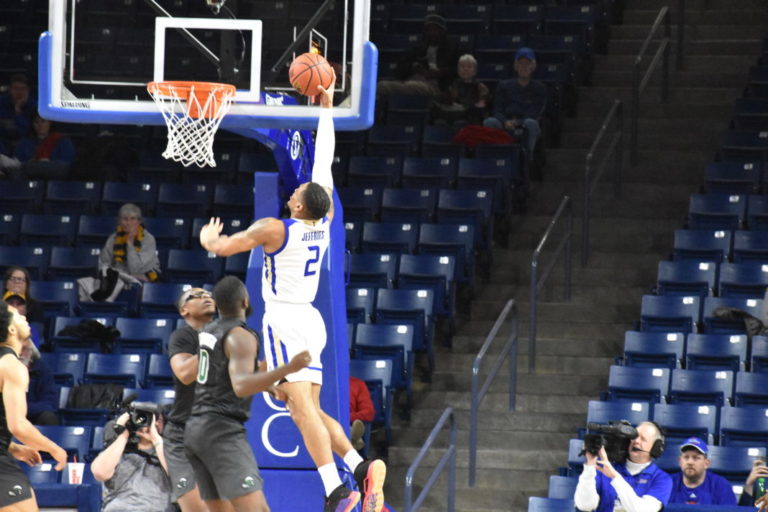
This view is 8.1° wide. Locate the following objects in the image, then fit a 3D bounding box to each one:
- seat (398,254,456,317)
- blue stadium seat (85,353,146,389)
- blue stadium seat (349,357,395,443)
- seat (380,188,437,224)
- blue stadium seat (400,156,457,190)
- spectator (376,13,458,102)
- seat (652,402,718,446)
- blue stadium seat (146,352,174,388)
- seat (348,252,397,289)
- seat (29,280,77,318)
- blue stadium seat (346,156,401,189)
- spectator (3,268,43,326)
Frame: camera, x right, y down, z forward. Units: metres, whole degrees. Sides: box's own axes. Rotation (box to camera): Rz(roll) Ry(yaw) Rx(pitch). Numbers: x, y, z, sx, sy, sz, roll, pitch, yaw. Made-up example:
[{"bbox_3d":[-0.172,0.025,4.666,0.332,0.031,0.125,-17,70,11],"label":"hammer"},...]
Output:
[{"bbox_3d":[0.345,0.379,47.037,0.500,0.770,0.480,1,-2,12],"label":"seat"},{"bbox_3d":[-2.205,1.175,43.836,0.500,0.780,0.500,1,-2,12],"label":"blue stadium seat"},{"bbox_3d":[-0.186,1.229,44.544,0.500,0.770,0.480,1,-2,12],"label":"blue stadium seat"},{"bbox_3d":[0.195,-0.200,47.760,0.500,0.780,0.500,1,-2,12],"label":"seat"},{"bbox_3d":[0.330,-0.472,48.347,0.510,0.820,0.500,1,-3,13],"label":"blue stadium seat"},{"bbox_3d":[0.302,-1.648,50.630,0.700,1.270,0.800,1,-3,13],"label":"spectator"},{"bbox_3d":[2.300,1.542,42.030,0.510,0.780,0.500,1,-2,12],"label":"seat"},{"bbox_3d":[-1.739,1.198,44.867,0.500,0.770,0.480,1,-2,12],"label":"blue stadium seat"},{"bbox_3d":[-0.167,0.369,46.067,0.500,0.780,0.500,1,-2,12],"label":"seat"},{"bbox_3d":[-2.855,0.601,45.735,0.500,0.780,0.500,1,-2,12],"label":"seat"},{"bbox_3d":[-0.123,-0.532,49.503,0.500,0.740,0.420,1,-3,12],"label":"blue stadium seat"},{"bbox_3d":[-3.108,0.698,45.711,0.520,1.220,0.780,1,-2,12],"label":"spectator"}]

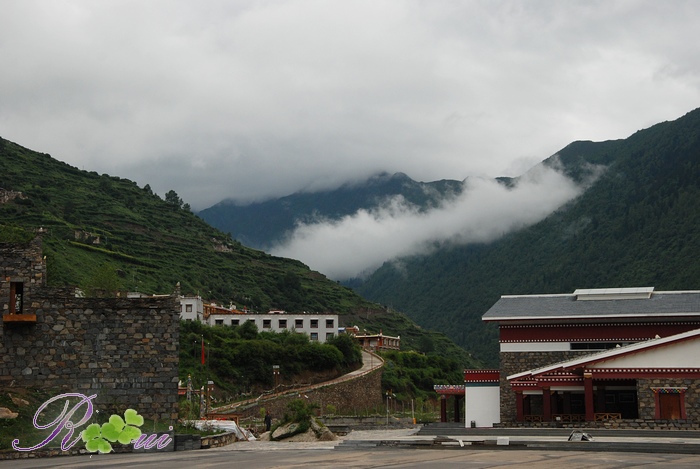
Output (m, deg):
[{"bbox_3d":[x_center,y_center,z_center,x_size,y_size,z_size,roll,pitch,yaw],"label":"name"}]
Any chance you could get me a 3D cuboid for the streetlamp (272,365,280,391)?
[{"bbox_3d":[-8.377,16.434,160.000,0.800,3.300,0.600,0,-7,0],"label":"streetlamp"}]

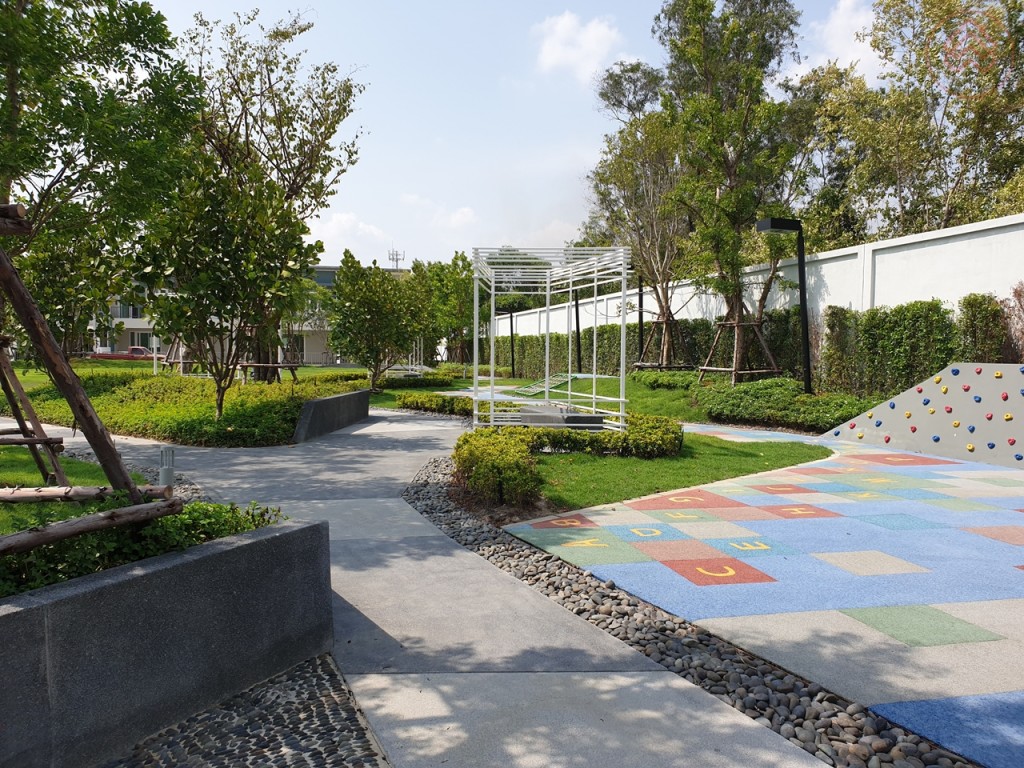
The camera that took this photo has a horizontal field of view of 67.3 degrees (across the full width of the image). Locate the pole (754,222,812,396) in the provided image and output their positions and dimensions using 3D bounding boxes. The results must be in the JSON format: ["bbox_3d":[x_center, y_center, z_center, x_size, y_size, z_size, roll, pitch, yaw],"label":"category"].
[{"bbox_3d":[5.895,-1.661,16.700,0.950,3.850,0.420,0,2,-20],"label":"pole"}]

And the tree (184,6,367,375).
[{"bbox_3d":[-6.348,-4.896,20.300,4.700,9.700,4.500,0,2,0],"label":"tree"}]

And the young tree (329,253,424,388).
[{"bbox_3d":[-4.556,-1.998,25.436,3.100,4.550,3.000,0,3,0],"label":"young tree"}]

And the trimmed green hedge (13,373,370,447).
[{"bbox_3d":[-7.328,0.407,16.900,7.800,1.000,7.500,0,2,0],"label":"trimmed green hedge"}]

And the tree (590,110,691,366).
[{"bbox_3d":[3.759,-4.099,21.831,3.000,7.300,3.000,0,3,0],"label":"tree"}]

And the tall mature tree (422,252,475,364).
[{"bbox_3d":[-3.674,-4.311,44.500,3.200,6.700,3.200,0,2,0],"label":"tall mature tree"}]

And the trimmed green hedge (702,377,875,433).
[{"bbox_3d":[5.497,0.398,15.634,1.550,0.860,3.600,-1,3,-23],"label":"trimmed green hedge"}]

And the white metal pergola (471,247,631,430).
[{"bbox_3d":[0.625,-0.693,14.033,2.500,3.180,3.300,0,3,0],"label":"white metal pergola"}]

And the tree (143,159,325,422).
[{"bbox_3d":[-5.124,-1.757,14.000,3.200,4.900,3.000,0,2,0],"label":"tree"}]

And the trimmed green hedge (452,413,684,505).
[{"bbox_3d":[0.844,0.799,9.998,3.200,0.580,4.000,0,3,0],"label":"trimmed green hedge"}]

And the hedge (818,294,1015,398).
[{"bbox_3d":[7.124,-0.562,14.137,0.700,1.900,4.300,0,3,-13],"label":"hedge"}]

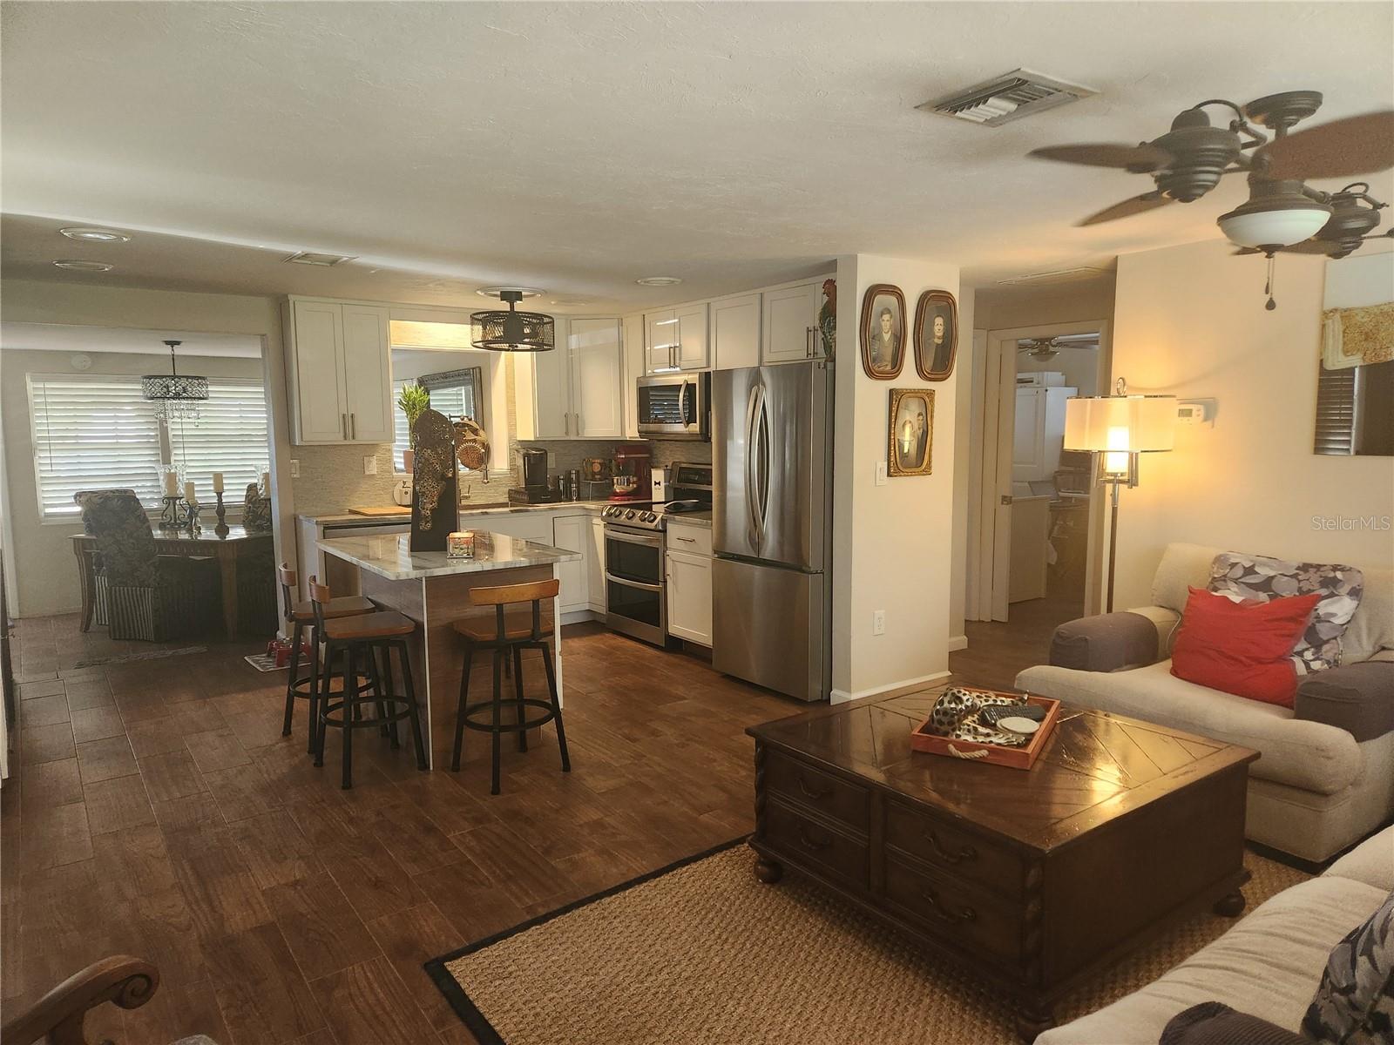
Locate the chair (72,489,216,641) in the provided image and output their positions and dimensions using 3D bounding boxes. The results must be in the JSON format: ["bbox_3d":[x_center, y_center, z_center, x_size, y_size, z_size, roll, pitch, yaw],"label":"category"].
[{"bbox_3d":[-3.989,0.293,6.666,0.480,1.070,0.680,1,7,11],"label":"chair"}]

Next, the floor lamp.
[{"bbox_3d":[1.948,0.196,4.383,0.510,1.728,0.510,-5,8,-36],"label":"floor lamp"}]

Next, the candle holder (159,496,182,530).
[{"bbox_3d":[-4.040,-0.083,7.136,0.200,0.265,0.200,-5,7,-36],"label":"candle holder"}]

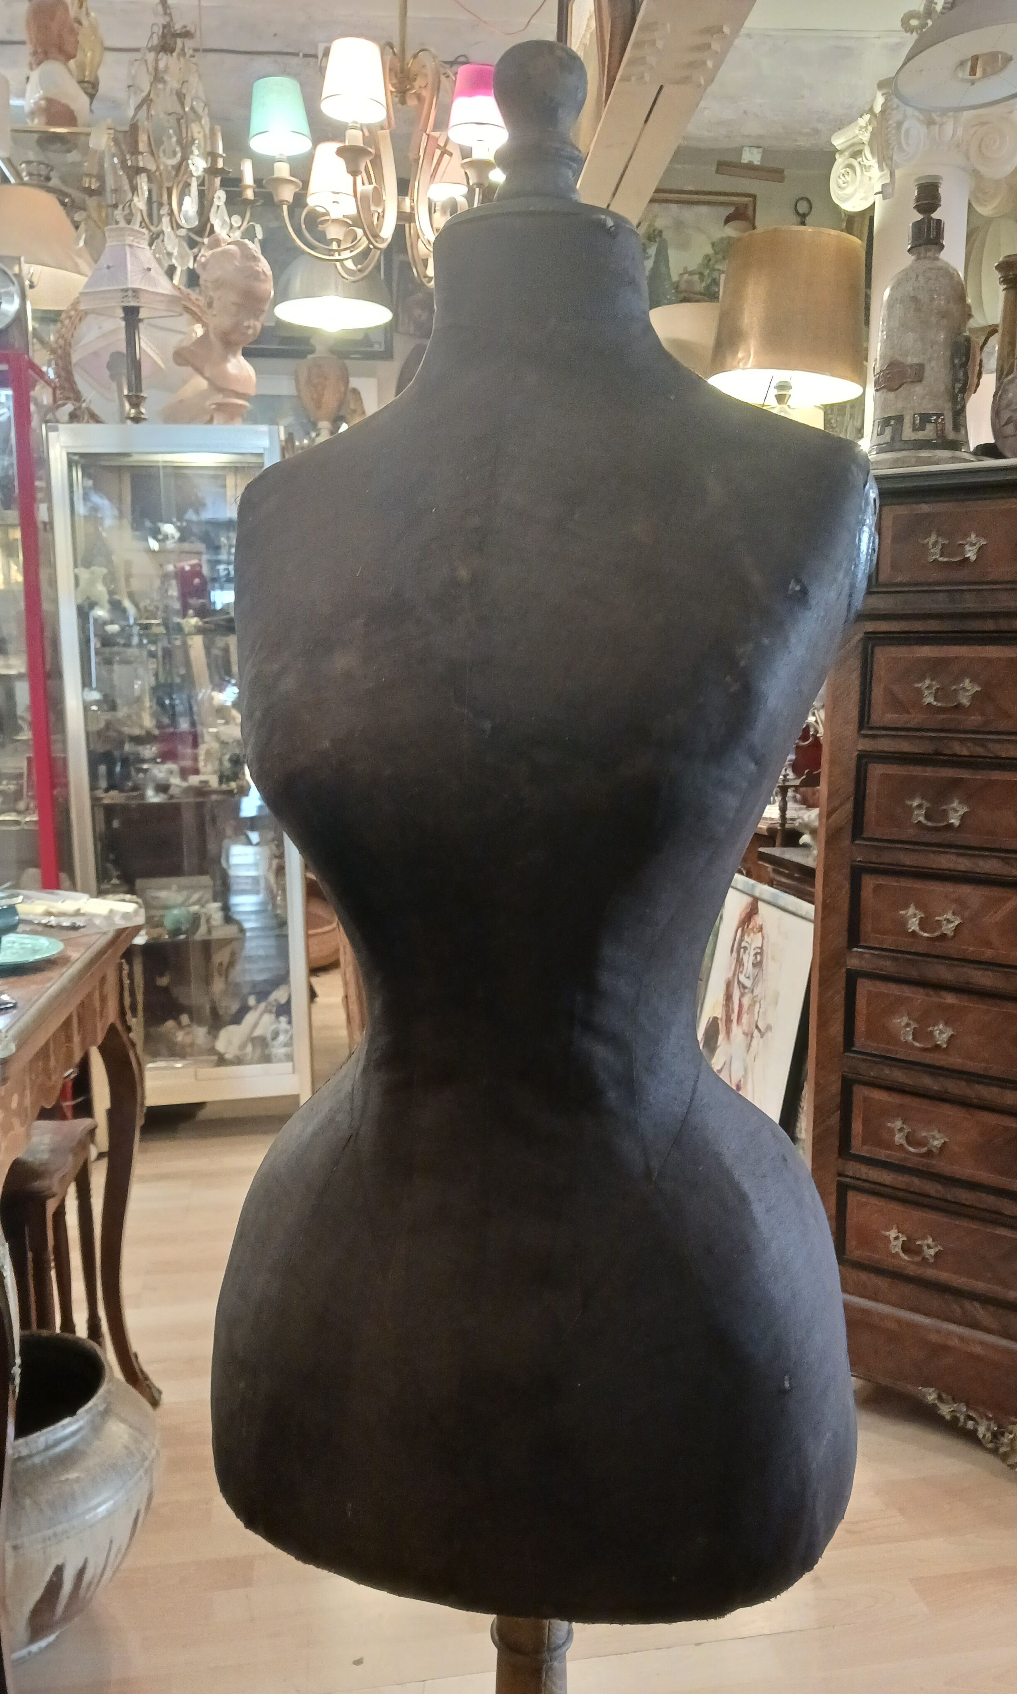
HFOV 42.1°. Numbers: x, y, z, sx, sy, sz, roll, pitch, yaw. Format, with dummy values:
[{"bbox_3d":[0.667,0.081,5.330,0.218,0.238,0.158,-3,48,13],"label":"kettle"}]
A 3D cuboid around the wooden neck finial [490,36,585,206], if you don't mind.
[{"bbox_3d":[0.017,-0.392,0.720,0.050,0.087,0.050,-1,11,0],"label":"wooden neck finial"}]

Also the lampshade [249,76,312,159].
[{"bbox_3d":[-0.417,-1.342,2.420,0.114,0.108,0.114,-1,11,0],"label":"lampshade"}]

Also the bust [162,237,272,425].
[{"bbox_3d":[-0.667,-1.192,3.093,0.195,0.445,0.220,6,13,33],"label":"bust"}]

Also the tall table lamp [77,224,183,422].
[{"bbox_3d":[-0.867,-1.192,3.054,0.176,0.462,0.176,5,12,27],"label":"tall table lamp"}]

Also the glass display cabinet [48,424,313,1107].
[{"bbox_3d":[-0.776,-0.136,3.248,0.516,1.688,0.360,-3,11,-10],"label":"glass display cabinet"}]

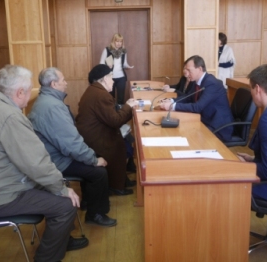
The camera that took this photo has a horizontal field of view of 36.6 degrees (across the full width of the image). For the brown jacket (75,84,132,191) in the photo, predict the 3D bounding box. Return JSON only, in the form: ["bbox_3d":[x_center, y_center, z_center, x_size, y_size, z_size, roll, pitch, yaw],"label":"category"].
[{"bbox_3d":[-0.279,0.033,4.010,0.570,1.090,0.500,-3,12,-6],"label":"brown jacket"}]

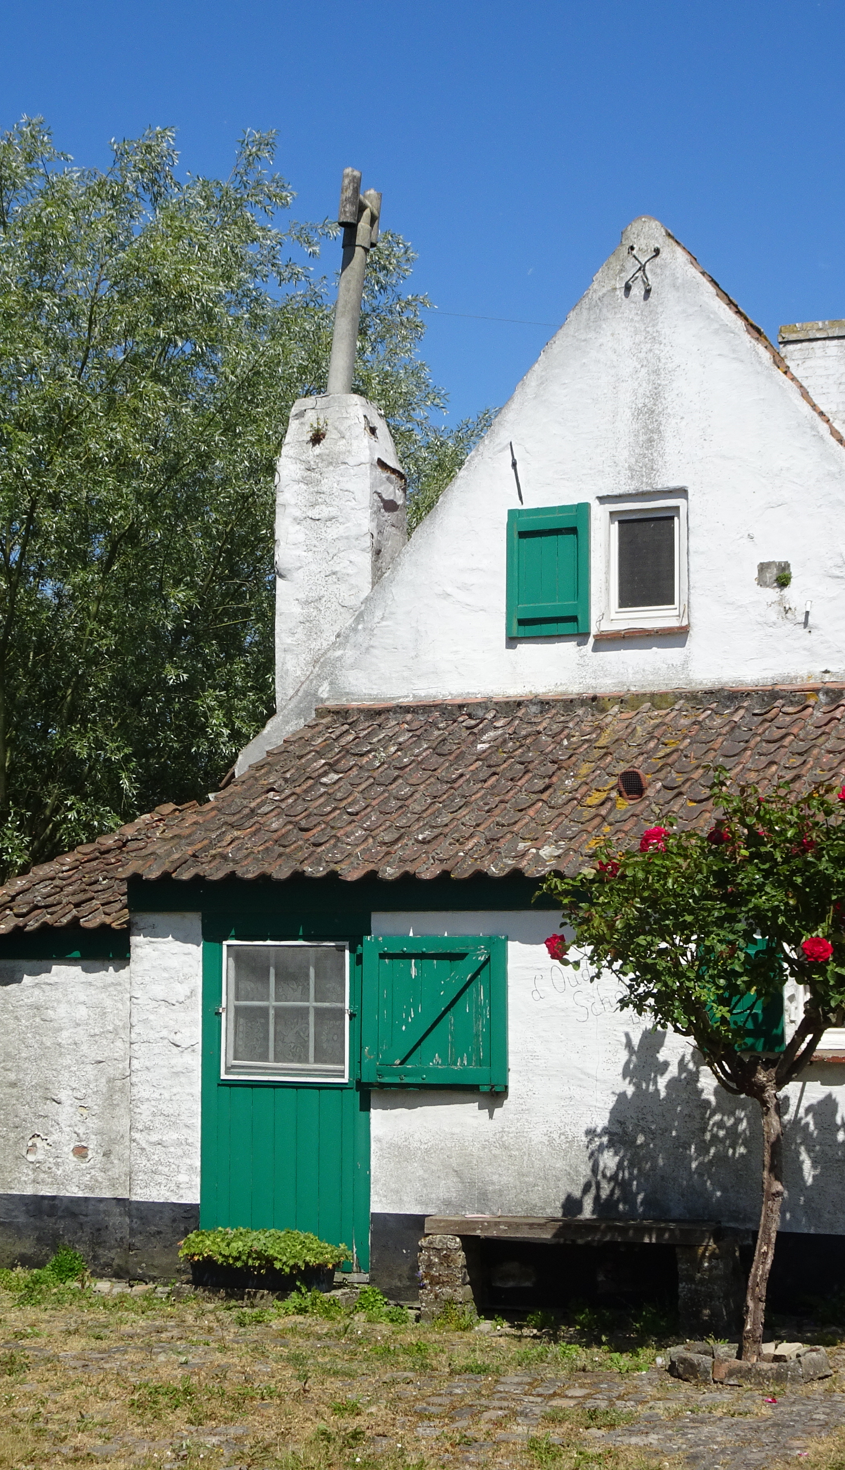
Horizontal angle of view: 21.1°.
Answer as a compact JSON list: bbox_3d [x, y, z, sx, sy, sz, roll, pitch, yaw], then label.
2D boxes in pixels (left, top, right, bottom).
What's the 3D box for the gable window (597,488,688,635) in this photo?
[{"bbox_3d":[1.254,-0.982,12.876,0.523,0.828,0.120,-2,-6,22],"label":"gable window"}]

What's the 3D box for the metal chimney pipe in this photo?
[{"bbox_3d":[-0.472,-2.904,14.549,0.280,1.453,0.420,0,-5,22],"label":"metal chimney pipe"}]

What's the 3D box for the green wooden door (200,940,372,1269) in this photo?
[{"bbox_3d":[-0.716,1.854,11.813,0.982,1.793,0.090,-2,-6,22],"label":"green wooden door"}]

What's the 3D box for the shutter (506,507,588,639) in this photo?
[{"bbox_3d":[0.723,-0.937,13.048,0.502,0.761,0.060,-2,-6,22],"label":"shutter"}]

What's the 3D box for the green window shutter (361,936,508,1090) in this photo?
[{"bbox_3d":[0.056,1.394,11.478,0.792,0.750,0.060,-2,-6,22],"label":"green window shutter"}]

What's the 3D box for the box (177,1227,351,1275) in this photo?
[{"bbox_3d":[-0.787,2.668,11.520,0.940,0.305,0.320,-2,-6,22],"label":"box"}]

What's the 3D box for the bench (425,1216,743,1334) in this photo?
[{"bbox_3d":[0.765,2.575,10.817,1.490,0.525,0.430,-2,-6,22],"label":"bench"}]

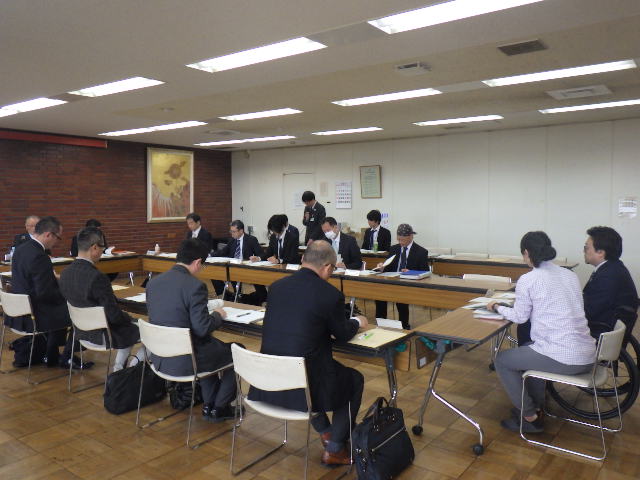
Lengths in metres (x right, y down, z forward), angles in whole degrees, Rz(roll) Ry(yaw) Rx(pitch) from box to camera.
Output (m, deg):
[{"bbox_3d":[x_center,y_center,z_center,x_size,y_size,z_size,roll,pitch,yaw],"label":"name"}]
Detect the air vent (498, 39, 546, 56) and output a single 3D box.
[{"bbox_3d":[1.483,-1.414,3.787,0.300,0.040,0.310,3,6,36],"label":"air vent"}]

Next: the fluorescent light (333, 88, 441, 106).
[{"bbox_3d":[0.711,-1.608,5.747,1.250,0.080,0.300,3,5,37],"label":"fluorescent light"}]

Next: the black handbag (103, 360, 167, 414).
[{"bbox_3d":[-1.385,1.069,3.877,0.200,0.300,0.430,3,5,37],"label":"black handbag"}]

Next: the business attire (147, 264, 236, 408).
[{"bbox_3d":[-0.855,0.734,3.691,0.540,1.080,0.640,3,6,36],"label":"business attire"}]

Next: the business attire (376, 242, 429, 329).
[{"bbox_3d":[1.018,0.551,6.404,0.600,1.030,0.660,3,6,36],"label":"business attire"}]

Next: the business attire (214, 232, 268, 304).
[{"bbox_3d":[-1.045,0.404,7.256,0.680,1.020,0.660,4,6,44],"label":"business attire"}]

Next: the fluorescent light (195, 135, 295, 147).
[{"bbox_3d":[-1.496,-1.895,9.960,2.450,0.060,0.290,3,5,36],"label":"fluorescent light"}]

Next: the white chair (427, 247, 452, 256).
[{"bbox_3d":[1.835,0.518,8.411,0.500,0.750,0.530,2,5,25],"label":"white chair"}]

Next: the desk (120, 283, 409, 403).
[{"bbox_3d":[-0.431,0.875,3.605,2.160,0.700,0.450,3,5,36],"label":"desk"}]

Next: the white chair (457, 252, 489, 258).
[{"bbox_3d":[2.136,0.599,7.310,0.500,0.760,0.530,3,5,36],"label":"white chair"}]

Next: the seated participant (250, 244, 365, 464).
[{"bbox_3d":[-0.052,0.645,2.987,0.560,1.280,0.780,4,6,44],"label":"seated participant"}]

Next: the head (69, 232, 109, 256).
[{"bbox_3d":[-1.796,0.044,4.059,0.180,0.260,0.230,3,-13,36],"label":"head"}]

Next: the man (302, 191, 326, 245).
[{"bbox_3d":[-0.144,-0.051,9.664,0.520,1.720,0.420,4,6,44],"label":"man"}]

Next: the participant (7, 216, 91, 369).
[{"bbox_3d":[-2.445,0.478,4.672,0.520,1.360,0.720,4,6,39],"label":"participant"}]

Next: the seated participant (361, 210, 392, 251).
[{"bbox_3d":[0.957,0.183,9.065,0.550,1.370,0.660,3,6,36],"label":"seated participant"}]

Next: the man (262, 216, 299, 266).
[{"bbox_3d":[-0.462,0.327,6.831,0.520,1.330,0.780,3,5,37],"label":"man"}]

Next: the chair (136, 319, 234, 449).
[{"bbox_3d":[-0.909,0.922,3.597,0.520,0.770,0.530,3,6,36],"label":"chair"}]

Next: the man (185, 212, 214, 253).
[{"bbox_3d":[-1.860,0.269,7.913,0.520,1.340,0.720,4,5,42],"label":"man"}]

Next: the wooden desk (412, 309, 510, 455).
[{"bbox_3d":[1.267,0.869,3.850,0.460,0.710,1.800,3,5,36],"label":"wooden desk"}]

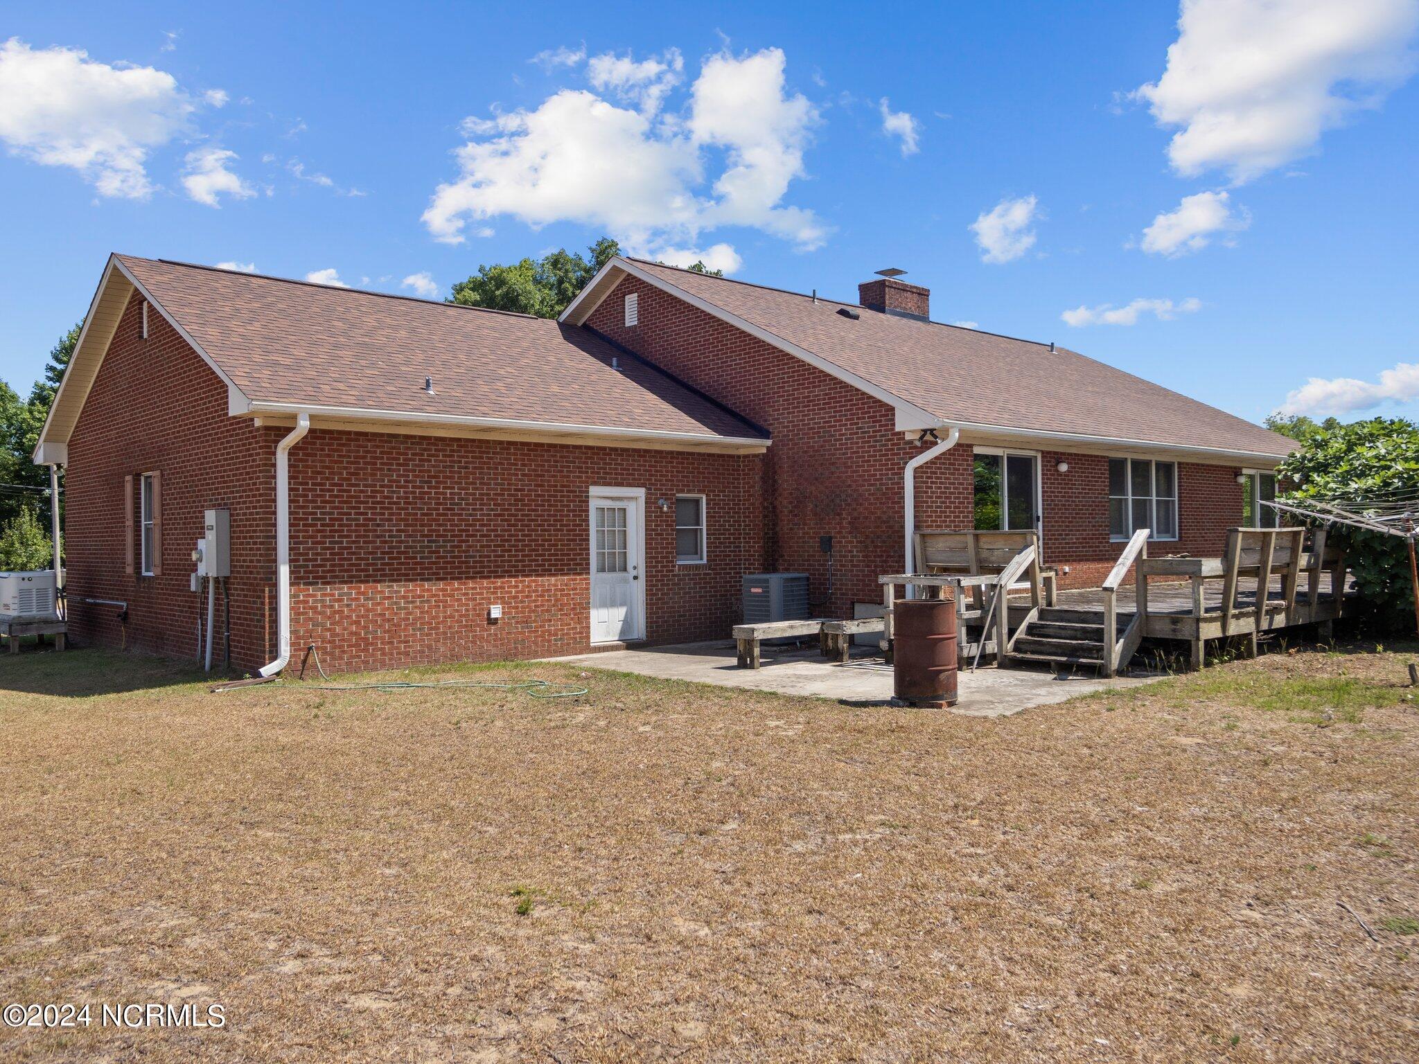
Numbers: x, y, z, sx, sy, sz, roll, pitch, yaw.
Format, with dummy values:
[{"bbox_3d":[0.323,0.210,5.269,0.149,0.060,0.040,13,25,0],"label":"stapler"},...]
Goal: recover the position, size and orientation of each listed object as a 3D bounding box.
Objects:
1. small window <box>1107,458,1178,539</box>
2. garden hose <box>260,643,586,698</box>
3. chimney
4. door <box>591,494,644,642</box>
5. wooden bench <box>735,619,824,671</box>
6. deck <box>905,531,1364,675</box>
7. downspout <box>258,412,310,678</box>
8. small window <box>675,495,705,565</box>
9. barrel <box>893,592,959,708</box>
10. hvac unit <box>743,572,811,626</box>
[{"bbox_3d":[7.624,-0.540,18.704,2.600,1.430,0.110,-1,0,-42],"label":"small window"},{"bbox_3d":[-2.962,1.462,11.467,3.615,0.410,1.010,-1,0,18],"label":"garden hose"},{"bbox_3d":[4.238,-5.348,24.369,1.600,1.120,0.780,-1,0,-42],"label":"chimney"},{"bbox_3d":[-1.298,0.509,15.088,0.960,2.120,0.120,-1,0,-42],"label":"door"},{"bbox_3d":[0.882,1.386,13.297,1.300,0.500,0.420,-1,0,-42],"label":"wooden bench"},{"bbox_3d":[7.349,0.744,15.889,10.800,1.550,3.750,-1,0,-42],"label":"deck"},{"bbox_3d":[-4.623,0.148,11.590,0.360,2.860,0.660,-1,0,-42],"label":"downspout"},{"bbox_3d":[-0.288,-0.030,16.009,0.600,1.050,0.080,-1,0,-42],"label":"small window"},{"bbox_3d":[2.000,1.096,9.850,0.590,0.900,0.590,-1,0,0],"label":"barrel"},{"bbox_3d":[0.931,1.071,15.045,0.740,0.950,0.740,-1,0,-42],"label":"hvac unit"}]

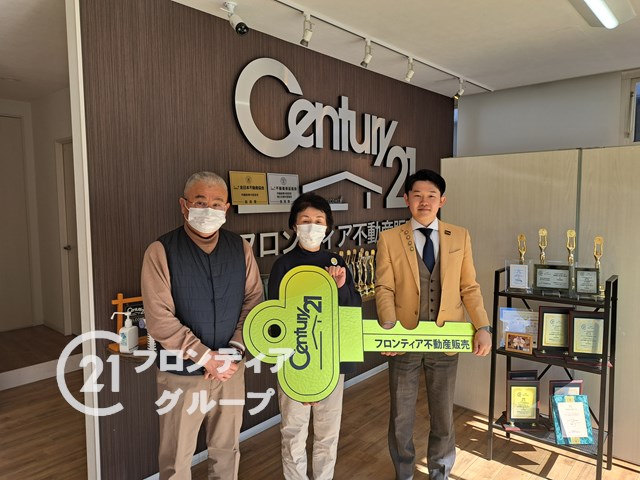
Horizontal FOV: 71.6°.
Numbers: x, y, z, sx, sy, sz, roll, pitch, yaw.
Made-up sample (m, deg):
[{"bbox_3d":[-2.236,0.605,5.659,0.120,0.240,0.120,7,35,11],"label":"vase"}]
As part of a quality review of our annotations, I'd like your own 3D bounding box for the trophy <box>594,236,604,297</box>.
[{"bbox_3d":[1.546,0.145,2.452,0.075,0.340,0.075,3,6,33],"label":"trophy"}]

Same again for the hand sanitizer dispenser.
[{"bbox_3d":[-0.949,0.448,2.156,0.065,0.190,0.138,2,5,29],"label":"hand sanitizer dispenser"}]

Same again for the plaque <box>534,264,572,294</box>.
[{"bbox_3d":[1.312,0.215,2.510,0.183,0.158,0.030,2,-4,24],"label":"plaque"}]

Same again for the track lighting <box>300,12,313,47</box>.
[{"bbox_3d":[-0.075,-1.199,2.530,0.090,0.185,0.060,5,7,43],"label":"track lighting"}]

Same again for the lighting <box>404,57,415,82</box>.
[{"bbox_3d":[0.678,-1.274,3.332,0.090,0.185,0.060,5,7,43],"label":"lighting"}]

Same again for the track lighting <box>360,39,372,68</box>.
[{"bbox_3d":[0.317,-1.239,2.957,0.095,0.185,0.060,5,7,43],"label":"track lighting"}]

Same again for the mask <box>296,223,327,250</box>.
[{"bbox_3d":[-0.037,-0.015,1.940,0.133,0.118,0.075,3,5,2],"label":"mask"}]

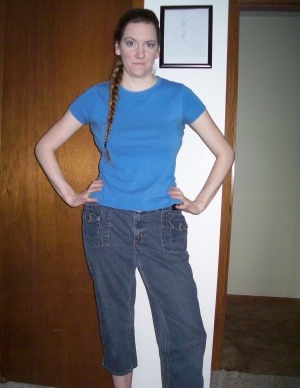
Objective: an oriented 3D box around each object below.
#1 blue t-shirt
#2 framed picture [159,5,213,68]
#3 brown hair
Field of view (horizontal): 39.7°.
[{"bbox_3d":[-0.047,-0.186,1.519,0.500,0.485,0.250,2,6,2],"label":"blue t-shirt"},{"bbox_3d":[0.159,-0.685,1.816,0.231,0.268,0.020,2,6,5],"label":"framed picture"},{"bbox_3d":[-0.057,-0.388,1.484,0.185,0.545,0.240,2,6,-4],"label":"brown hair"}]

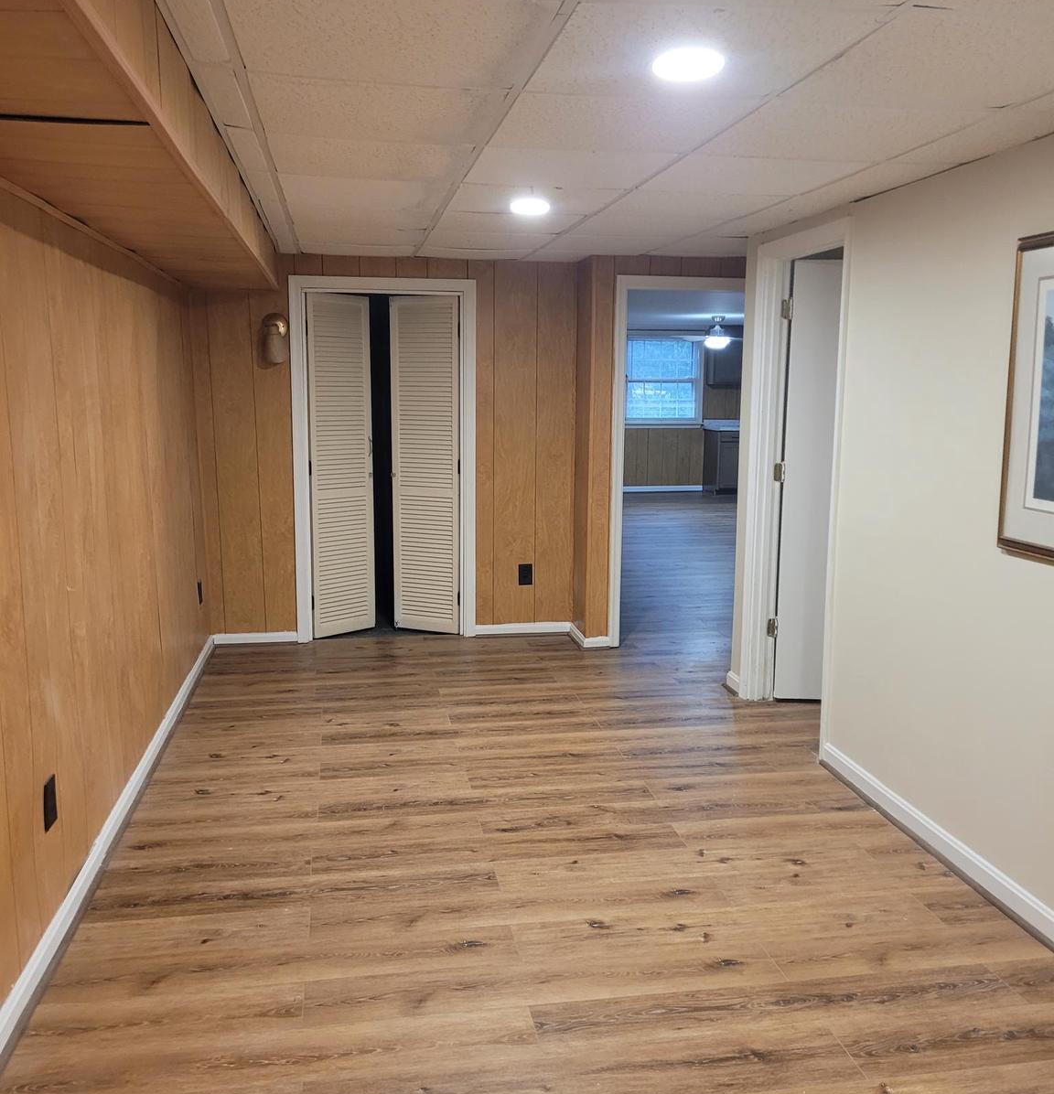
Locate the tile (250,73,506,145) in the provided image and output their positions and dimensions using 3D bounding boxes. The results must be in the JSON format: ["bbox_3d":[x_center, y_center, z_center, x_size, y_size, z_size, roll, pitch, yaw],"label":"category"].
[{"bbox_3d":[-0.377,-1.103,2.658,0.596,0.020,0.596,-1,9,-10],"label":"tile"}]

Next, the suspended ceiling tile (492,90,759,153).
[{"bbox_3d":[0.232,-1.113,2.762,0.600,0.020,0.600,-1,9,-10],"label":"suspended ceiling tile"}]

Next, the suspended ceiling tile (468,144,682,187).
[{"bbox_3d":[0.124,-1.212,3.360,0.596,0.020,0.596,-1,9,-10],"label":"suspended ceiling tile"}]

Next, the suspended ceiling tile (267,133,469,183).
[{"bbox_3d":[-0.475,-1.194,3.240,0.600,0.020,0.600,-1,9,-10],"label":"suspended ceiling tile"}]

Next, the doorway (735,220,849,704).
[{"bbox_3d":[1.187,-0.251,4.612,0.130,2.140,0.890,-1,9,-10],"label":"doorway"}]

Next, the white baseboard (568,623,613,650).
[{"bbox_3d":[0.374,0.516,6.215,0.166,0.068,0.362,-1,9,-10],"label":"white baseboard"}]

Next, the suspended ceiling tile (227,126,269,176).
[{"bbox_3d":[-0.839,-1.193,3.195,0.090,0.020,0.596,-1,9,-10],"label":"suspended ceiling tile"}]

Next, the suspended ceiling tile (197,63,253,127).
[{"bbox_3d":[-0.728,-1.096,2.597,0.085,0.020,0.596,-1,9,-10],"label":"suspended ceiling tile"}]

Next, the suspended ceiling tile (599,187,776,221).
[{"bbox_3d":[0.624,-1.321,4.063,0.596,0.020,0.596,-1,9,-10],"label":"suspended ceiling tile"}]

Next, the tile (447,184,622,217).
[{"bbox_3d":[0.016,-1.304,3.952,0.600,0.020,0.600,-1,9,-10],"label":"tile"}]

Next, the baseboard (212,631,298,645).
[{"bbox_3d":[-1.551,0.526,6.062,0.478,0.068,0.015,-1,9,-10],"label":"baseboard"}]

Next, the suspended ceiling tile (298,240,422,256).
[{"bbox_3d":[-0.890,-1.568,5.564,0.600,0.020,0.440,-1,9,-10],"label":"suspended ceiling tile"}]

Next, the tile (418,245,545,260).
[{"bbox_3d":[-0.284,-1.581,5.670,0.600,0.020,0.440,-1,9,-10],"label":"tile"}]

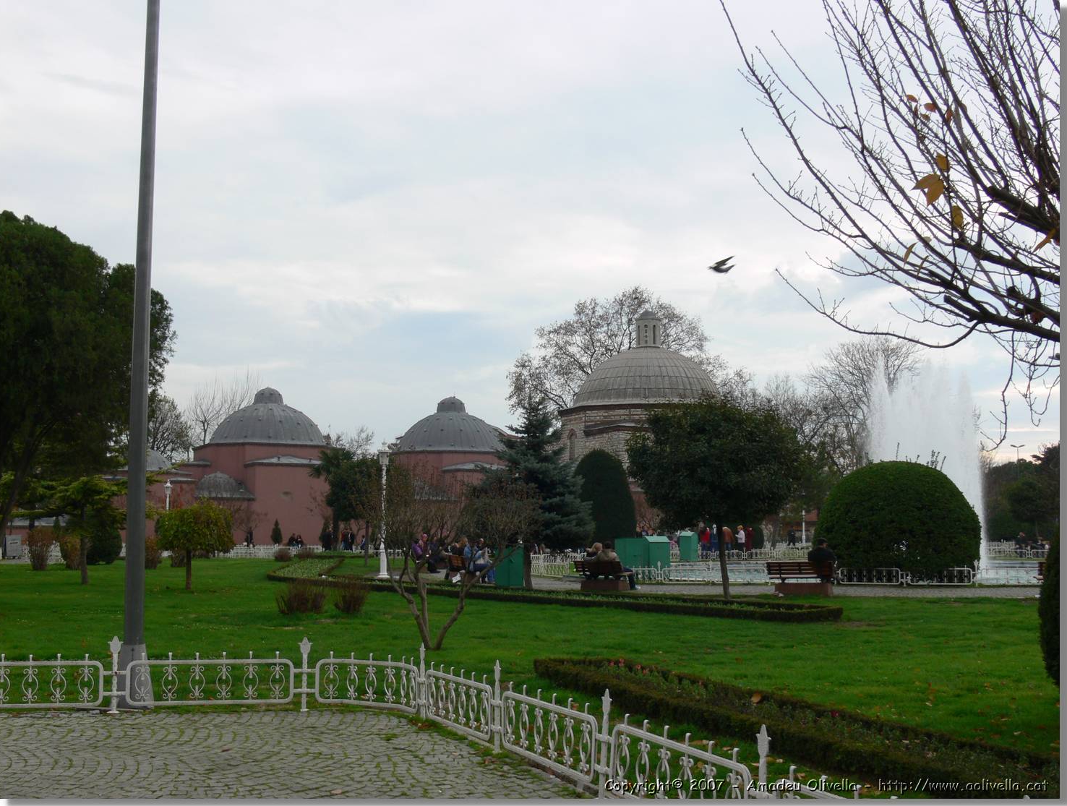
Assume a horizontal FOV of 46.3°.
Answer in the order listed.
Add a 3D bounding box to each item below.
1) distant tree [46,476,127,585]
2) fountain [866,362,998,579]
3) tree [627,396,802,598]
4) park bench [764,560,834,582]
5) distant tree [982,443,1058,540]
[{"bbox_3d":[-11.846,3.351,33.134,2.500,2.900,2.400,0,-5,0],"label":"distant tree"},{"bbox_3d":[14.812,2.394,46.491,4.700,7.705,4.600,0,-6,0],"label":"fountain"},{"bbox_3d":[4.198,2.165,28.827,4.000,4.676,3.900,0,-6,0],"label":"tree"},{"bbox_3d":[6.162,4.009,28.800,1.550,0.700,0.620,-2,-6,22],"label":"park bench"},{"bbox_3d":[37.342,7.050,94.767,6.300,7.957,5.800,0,-6,0],"label":"distant tree"}]

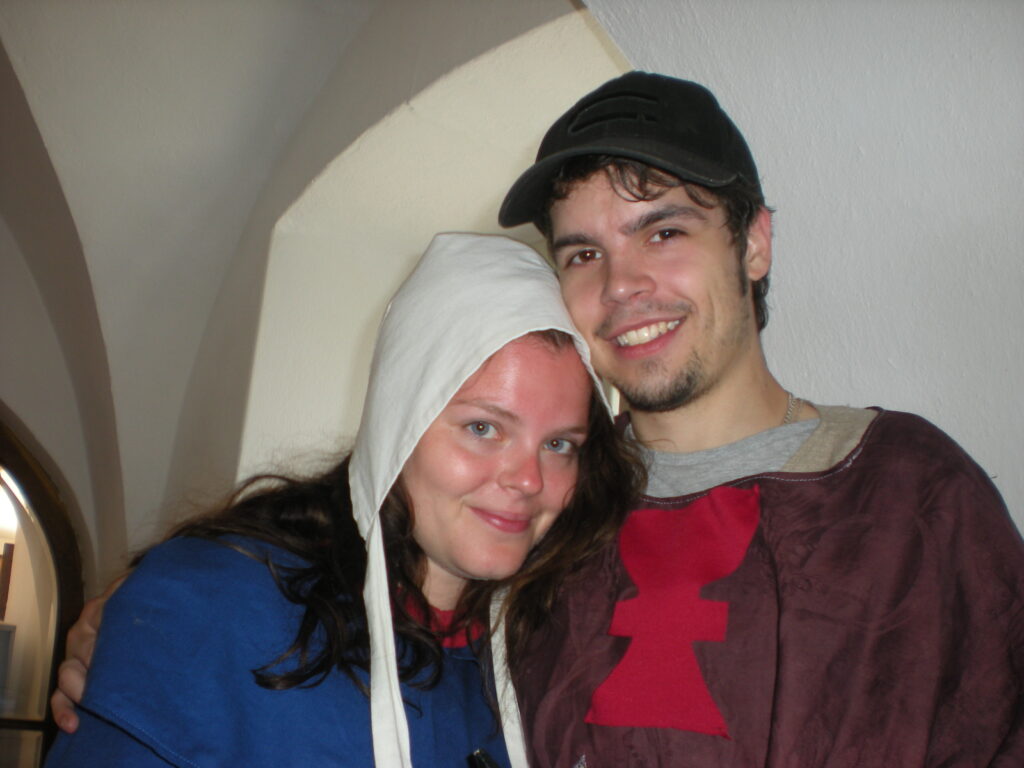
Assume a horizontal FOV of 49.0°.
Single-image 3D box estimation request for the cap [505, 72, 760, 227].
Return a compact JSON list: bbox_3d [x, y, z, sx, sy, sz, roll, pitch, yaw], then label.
[{"bbox_3d":[0.094,-0.186,0.875,0.180,0.140,0.270,-10,-7,23],"label":"cap"}]

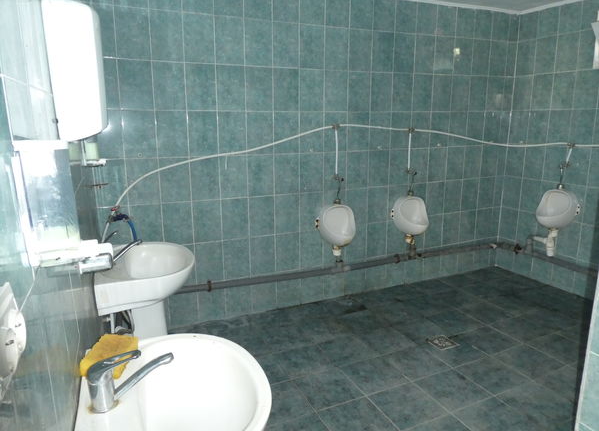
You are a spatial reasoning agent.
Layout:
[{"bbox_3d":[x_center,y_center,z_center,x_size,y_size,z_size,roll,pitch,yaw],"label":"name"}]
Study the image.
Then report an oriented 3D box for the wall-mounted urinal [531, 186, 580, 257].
[{"bbox_3d":[2.048,0.056,3.402,0.270,0.540,0.280,-5,13,-19],"label":"wall-mounted urinal"}]

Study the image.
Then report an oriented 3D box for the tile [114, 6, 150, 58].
[{"bbox_3d":[-1.018,-1.101,2.523,0.200,0.300,0.010,-6,14,-23],"label":"tile"}]

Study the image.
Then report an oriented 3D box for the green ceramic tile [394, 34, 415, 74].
[{"bbox_3d":[0.822,-1.269,3.253,0.198,0.295,0.010,-6,14,-23],"label":"green ceramic tile"}]

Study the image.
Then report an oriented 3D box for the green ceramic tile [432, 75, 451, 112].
[{"bbox_3d":[1.210,-1.032,3.524,0.200,0.300,0.010,-6,14,-23],"label":"green ceramic tile"}]

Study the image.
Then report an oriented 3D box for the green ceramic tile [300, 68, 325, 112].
[{"bbox_3d":[0.092,-0.916,3.055,0.200,0.300,0.010,-6,14,-23],"label":"green ceramic tile"}]

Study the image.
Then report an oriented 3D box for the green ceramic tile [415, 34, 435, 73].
[{"bbox_3d":[1.011,-1.295,3.348,0.200,0.300,0.010,-6,13,-22],"label":"green ceramic tile"}]

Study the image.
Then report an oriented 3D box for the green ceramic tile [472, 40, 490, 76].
[{"bbox_3d":[1.573,-1.352,3.589,0.200,0.300,0.010,-6,13,-22],"label":"green ceramic tile"}]

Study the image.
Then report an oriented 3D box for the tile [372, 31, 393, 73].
[{"bbox_3d":[0.642,-1.257,3.189,0.198,0.297,0.010,-6,14,-22],"label":"tile"}]

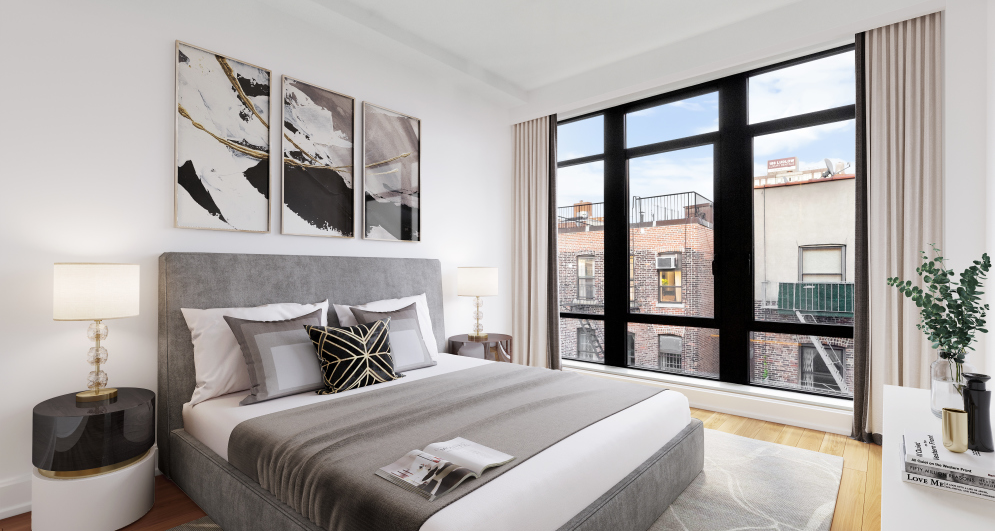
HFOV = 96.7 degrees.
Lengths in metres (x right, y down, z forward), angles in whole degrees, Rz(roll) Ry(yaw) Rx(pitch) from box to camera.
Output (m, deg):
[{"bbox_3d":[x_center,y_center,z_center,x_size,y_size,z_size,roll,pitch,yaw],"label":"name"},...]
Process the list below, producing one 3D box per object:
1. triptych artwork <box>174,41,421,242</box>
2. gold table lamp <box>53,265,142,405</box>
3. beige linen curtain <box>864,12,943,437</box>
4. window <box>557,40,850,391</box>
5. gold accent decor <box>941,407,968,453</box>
[{"bbox_3d":[-1.197,-0.716,3.072,0.030,1.030,1.720,0,-1,40],"label":"triptych artwork"},{"bbox_3d":[-1.839,0.303,2.037,0.305,0.615,0.305,0,-1,40],"label":"gold table lamp"},{"bbox_3d":[2.497,-0.187,2.730,0.360,2.630,0.130,0,-1,40],"label":"beige linen curtain"},{"bbox_3d":[1.566,-0.289,3.872,2.600,2.490,0.120,0,-1,40],"label":"window"},{"bbox_3d":[1.046,0.376,1.010,0.043,0.094,0.043,0,-1,40],"label":"gold accent decor"}]

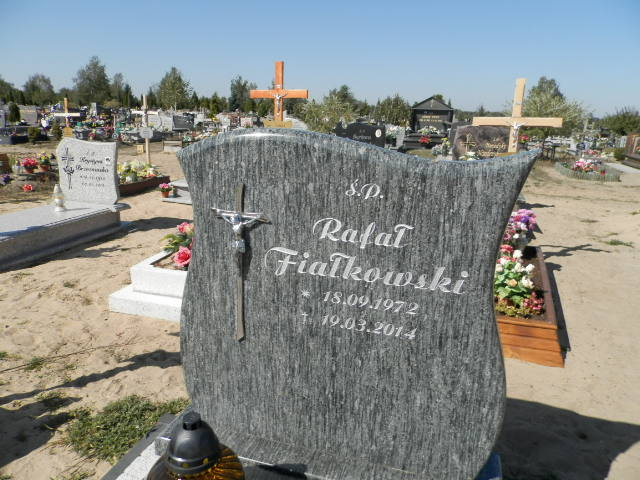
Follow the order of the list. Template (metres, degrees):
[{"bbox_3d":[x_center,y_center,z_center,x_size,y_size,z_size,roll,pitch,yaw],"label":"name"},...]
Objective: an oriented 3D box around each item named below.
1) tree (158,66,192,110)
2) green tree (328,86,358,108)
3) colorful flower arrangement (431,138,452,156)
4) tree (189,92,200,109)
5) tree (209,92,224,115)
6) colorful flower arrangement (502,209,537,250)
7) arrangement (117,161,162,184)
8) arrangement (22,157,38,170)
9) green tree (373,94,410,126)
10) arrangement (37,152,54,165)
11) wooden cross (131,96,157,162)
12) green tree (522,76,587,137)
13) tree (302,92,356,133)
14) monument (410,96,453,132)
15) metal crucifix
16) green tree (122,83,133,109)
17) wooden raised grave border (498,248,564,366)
[{"bbox_3d":[-19.488,-20.090,62.869,4.333,6.604,4.116,-3,16,-16],"label":"tree"},{"bbox_3d":[2.445,-14.454,49.938,3.203,4.458,3.203,2,15,0],"label":"green tree"},{"bbox_3d":[2.814,-2.148,10.794,0.450,0.450,0.400,7,16,17],"label":"colorful flower arrangement"},{"bbox_3d":[-14.983,-16.071,55.404,1.357,3.071,1.289,-2,16,-15],"label":"tree"},{"bbox_3d":[-10.312,-13.131,46.258,1.587,3.111,1.587,2,15,0],"label":"tree"},{"bbox_3d":[1.904,-0.100,4.410,0.360,0.380,0.340,7,16,17],"label":"colorful flower arrangement"},{"bbox_3d":[-2.561,-0.928,6.450,0.550,0.300,0.650,7,16,19],"label":"arrangement"},{"bbox_3d":[-5.851,-1.515,9.379,0.320,0.334,0.320,2,15,0],"label":"arrangement"},{"bbox_3d":[5.561,-9.960,36.627,2.979,2.998,2.979,2,15,0],"label":"green tree"},{"bbox_3d":[-4.098,-1.217,6.900,0.270,0.200,0.270,-8,18,-33],"label":"arrangement"},{"bbox_3d":[-2.707,-1.652,7.257,0.450,1.193,0.070,7,16,19],"label":"wooden cross"},{"bbox_3d":[12.629,-7.180,25.454,3.289,3.450,3.124,9,17,24],"label":"green tree"},{"bbox_3d":[0.419,-6.012,22.275,2.442,2.093,2.320,2,15,1],"label":"tree"},{"bbox_3d":[4.294,-4.795,17.800,1.580,1.500,0.500,7,16,19],"label":"monument"},{"bbox_3d":[-0.179,0.052,1.009,0.143,0.360,0.040,6,13,19],"label":"metal crucifix"},{"bbox_3d":[-24.222,-17.777,58.542,1.192,4.121,1.133,-4,16,-21],"label":"green tree"},{"bbox_3d":[1.267,0.341,3.725,0.950,0.250,1.945,7,16,17],"label":"wooden raised grave border"}]

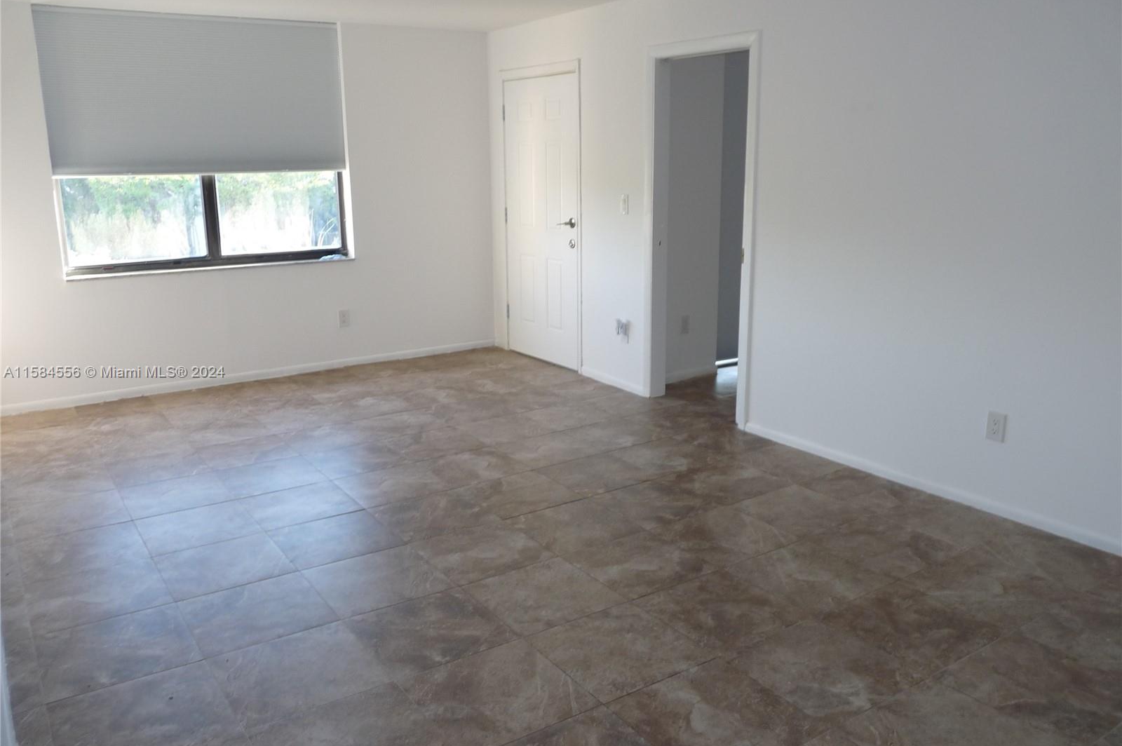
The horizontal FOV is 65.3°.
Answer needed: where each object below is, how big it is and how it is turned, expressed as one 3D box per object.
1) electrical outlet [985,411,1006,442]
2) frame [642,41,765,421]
[{"bbox_3d":[1.841,0.230,3.704,0.012,0.124,0.078,-10,17,-33],"label":"electrical outlet"},{"bbox_3d":[0.821,-0.807,5.084,0.140,2.128,0.912,-10,17,-33],"label":"frame"}]

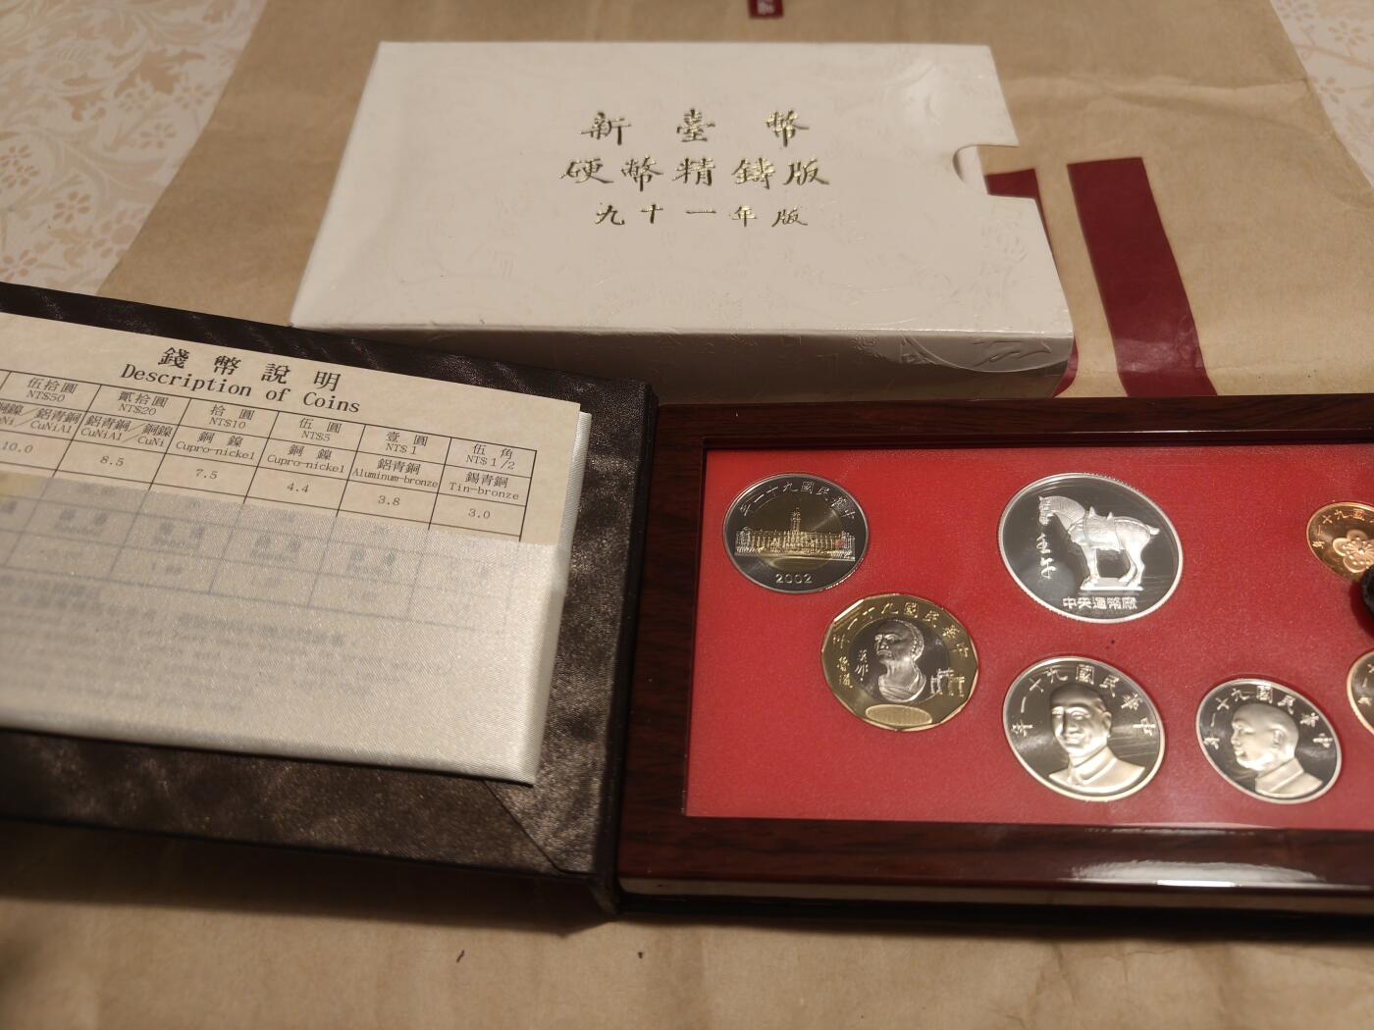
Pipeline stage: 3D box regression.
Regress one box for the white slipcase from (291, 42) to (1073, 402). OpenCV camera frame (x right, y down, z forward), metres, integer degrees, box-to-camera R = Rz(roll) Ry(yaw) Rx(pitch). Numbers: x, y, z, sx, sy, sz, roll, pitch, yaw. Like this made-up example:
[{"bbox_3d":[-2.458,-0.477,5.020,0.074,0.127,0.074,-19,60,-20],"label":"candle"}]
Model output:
[{"bbox_3d":[-0.001,-0.075,0.234,0.161,0.024,0.103,0,57,0],"label":"white slipcase"}]

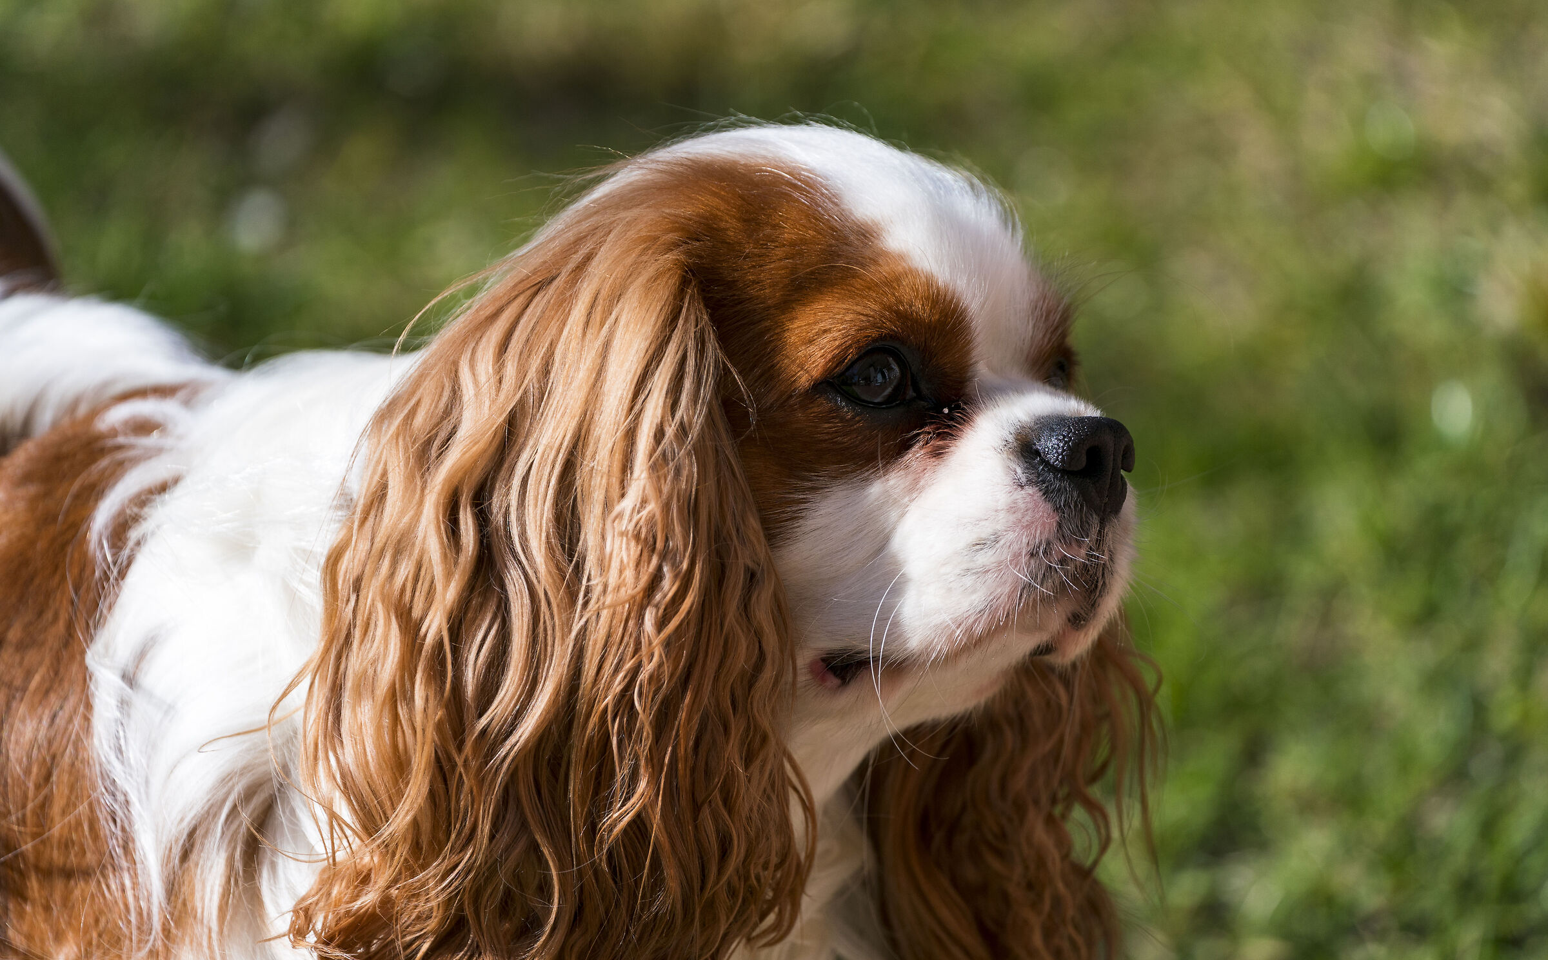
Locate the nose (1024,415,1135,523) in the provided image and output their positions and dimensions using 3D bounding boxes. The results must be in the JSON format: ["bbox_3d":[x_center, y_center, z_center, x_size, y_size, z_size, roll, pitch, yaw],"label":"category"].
[{"bbox_3d":[0.074,-0.003,3.596,0.019,0.025,0.029,6,12,44],"label":"nose"}]

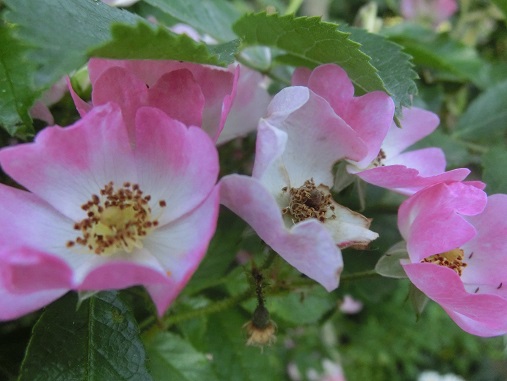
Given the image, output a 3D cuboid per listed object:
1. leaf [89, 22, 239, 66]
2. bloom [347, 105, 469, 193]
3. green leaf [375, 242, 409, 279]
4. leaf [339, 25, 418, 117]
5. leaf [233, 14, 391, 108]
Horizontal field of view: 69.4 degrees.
[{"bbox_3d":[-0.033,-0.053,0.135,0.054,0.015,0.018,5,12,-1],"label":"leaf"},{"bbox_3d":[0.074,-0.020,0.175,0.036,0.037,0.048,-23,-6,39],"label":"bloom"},{"bbox_3d":[0.063,0.032,0.165,0.015,0.015,0.008,3,12,16],"label":"green leaf"},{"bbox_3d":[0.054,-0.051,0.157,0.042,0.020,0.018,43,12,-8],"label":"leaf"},{"bbox_3d":[0.024,-0.052,0.147,0.063,0.023,0.018,17,12,-3],"label":"leaf"}]

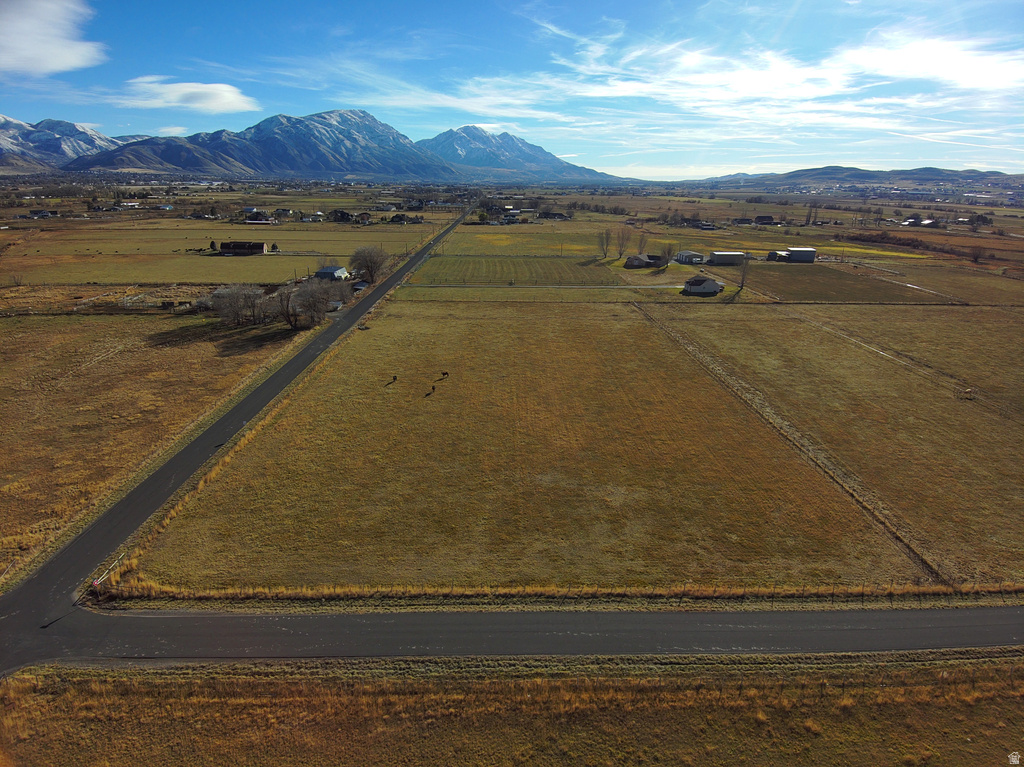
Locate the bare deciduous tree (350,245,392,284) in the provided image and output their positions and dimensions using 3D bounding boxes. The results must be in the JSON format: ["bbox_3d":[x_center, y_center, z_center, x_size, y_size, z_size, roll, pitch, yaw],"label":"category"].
[{"bbox_3d":[-72.040,-60.310,315.420,19.000,19.000,17.500,0,18,0],"label":"bare deciduous tree"}]

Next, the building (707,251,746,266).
[{"bbox_3d":[138.650,-80.830,398.750,18.500,6.600,11.000,0,18,0],"label":"building"}]

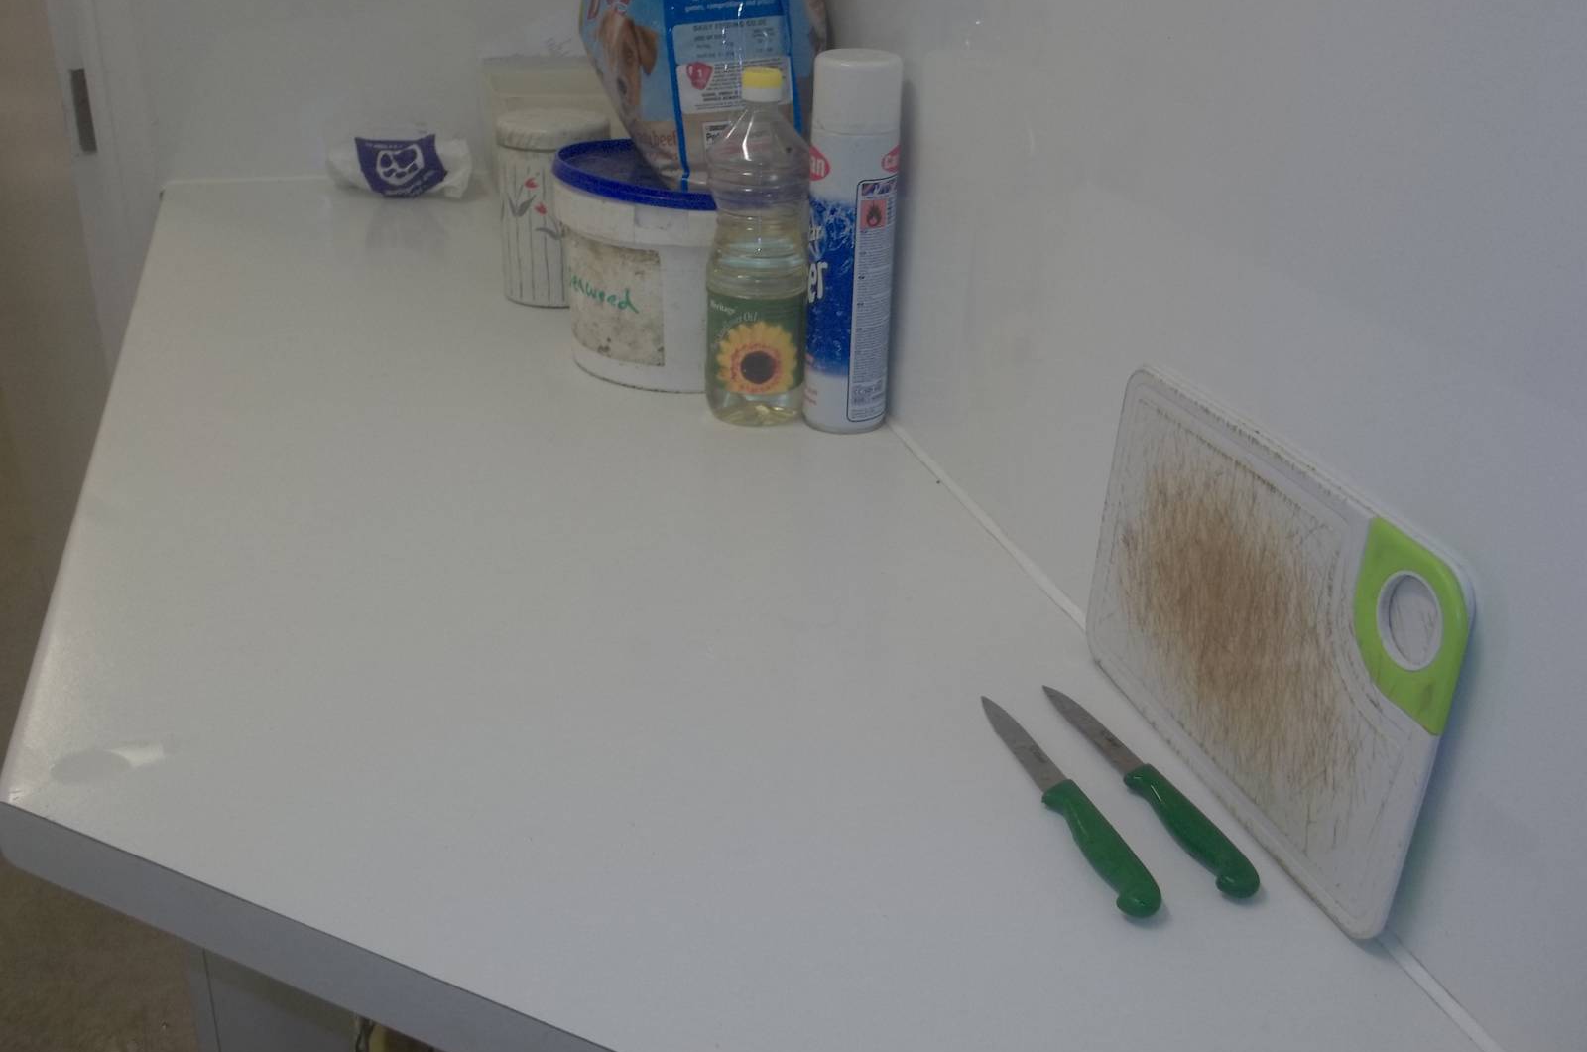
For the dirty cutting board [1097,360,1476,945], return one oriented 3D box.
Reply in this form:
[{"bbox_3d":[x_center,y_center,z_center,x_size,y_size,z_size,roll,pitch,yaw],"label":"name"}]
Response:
[{"bbox_3d":[0.218,0.046,0.725,0.010,0.174,0.273,-3,25,-17],"label":"dirty cutting board"}]

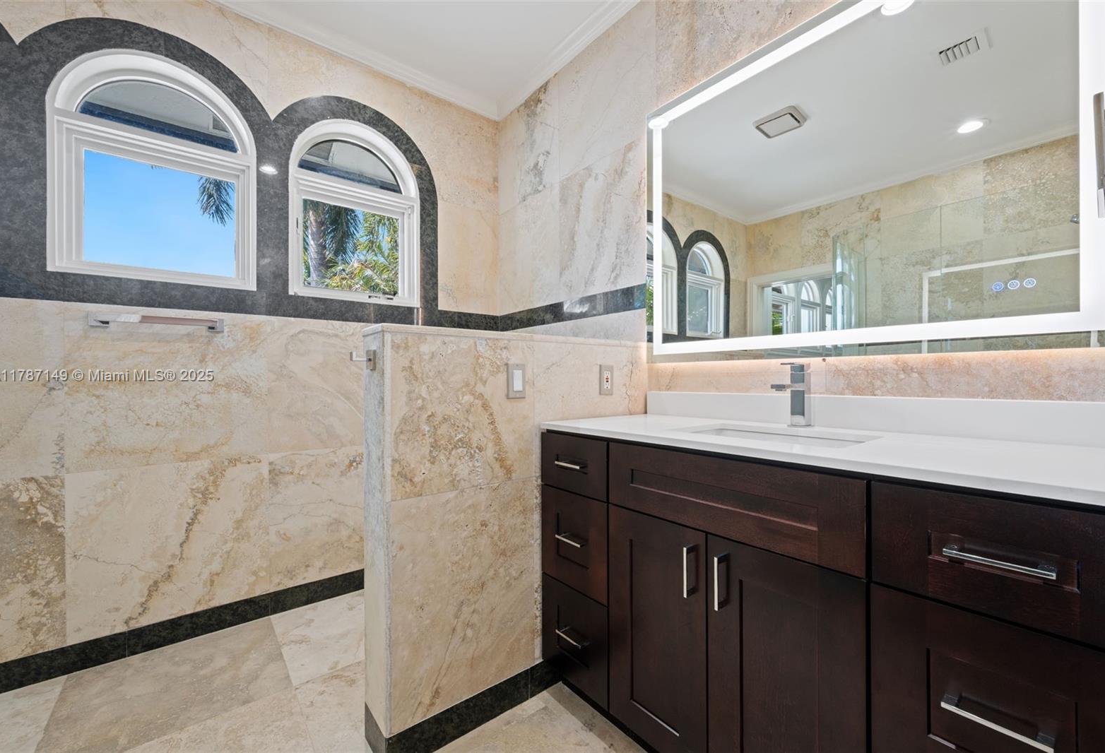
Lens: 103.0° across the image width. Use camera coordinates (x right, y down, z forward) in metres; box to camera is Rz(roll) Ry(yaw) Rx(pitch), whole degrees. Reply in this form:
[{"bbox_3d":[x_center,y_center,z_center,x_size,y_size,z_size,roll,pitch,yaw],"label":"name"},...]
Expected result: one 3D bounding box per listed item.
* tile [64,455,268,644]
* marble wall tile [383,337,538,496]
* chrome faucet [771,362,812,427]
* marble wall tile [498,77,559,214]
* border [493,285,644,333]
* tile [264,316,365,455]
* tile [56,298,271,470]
[{"bbox_3d":[-1.504,0.655,1.767,0.612,0.612,0.015,0,0,-39],"label":"tile"},{"bbox_3d":[-0.251,0.108,1.317,0.475,0.453,0.015,0,0,-39],"label":"marble wall tile"},{"bbox_3d":[0.688,0.055,1.263,0.175,0.191,0.044,0,0,-39],"label":"chrome faucet"},{"bbox_3d":[-0.141,-1.279,2.490,0.015,0.559,0.592,0,0,-39],"label":"marble wall tile"},{"bbox_3d":[0.036,-0.328,2.272,0.015,0.104,1.140,0,0,-39],"label":"border"},{"bbox_3d":[-1.030,0.042,2.154,0.612,0.613,0.015,0,0,-39],"label":"tile"},{"bbox_3d":[-1.508,0.042,1.769,0.612,0.613,0.015,0,0,-39],"label":"tile"}]

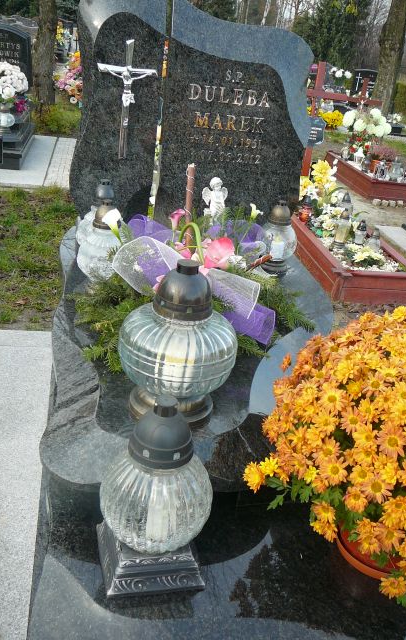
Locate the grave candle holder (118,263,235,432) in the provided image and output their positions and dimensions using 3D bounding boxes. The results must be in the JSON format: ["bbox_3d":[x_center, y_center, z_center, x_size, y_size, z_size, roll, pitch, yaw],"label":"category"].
[{"bbox_3d":[-0.057,0.040,1.485,0.262,0.362,0.262,1,26,-9],"label":"grave candle holder"}]

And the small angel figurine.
[{"bbox_3d":[0.046,-0.469,2.665,0.100,0.200,0.080,3,25,-5],"label":"small angel figurine"}]

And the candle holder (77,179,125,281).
[{"bbox_3d":[-0.344,-0.296,2.263,0.165,0.255,0.190,1,26,-9],"label":"candle holder"}]

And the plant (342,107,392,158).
[{"bbox_3d":[1.714,-1.994,6.909,0.440,0.490,0.400,1,26,-9],"label":"plant"}]

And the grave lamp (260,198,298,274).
[{"bbox_3d":[0.293,-0.317,2.433,0.125,0.255,0.125,1,26,-9],"label":"grave lamp"}]

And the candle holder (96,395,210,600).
[{"bbox_3d":[-0.084,0.297,1.173,0.200,0.350,0.200,-1,26,-13],"label":"candle holder"}]

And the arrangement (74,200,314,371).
[{"bbox_3d":[-0.017,-0.146,1.982,0.690,0.270,0.720,1,26,-9],"label":"arrangement"}]

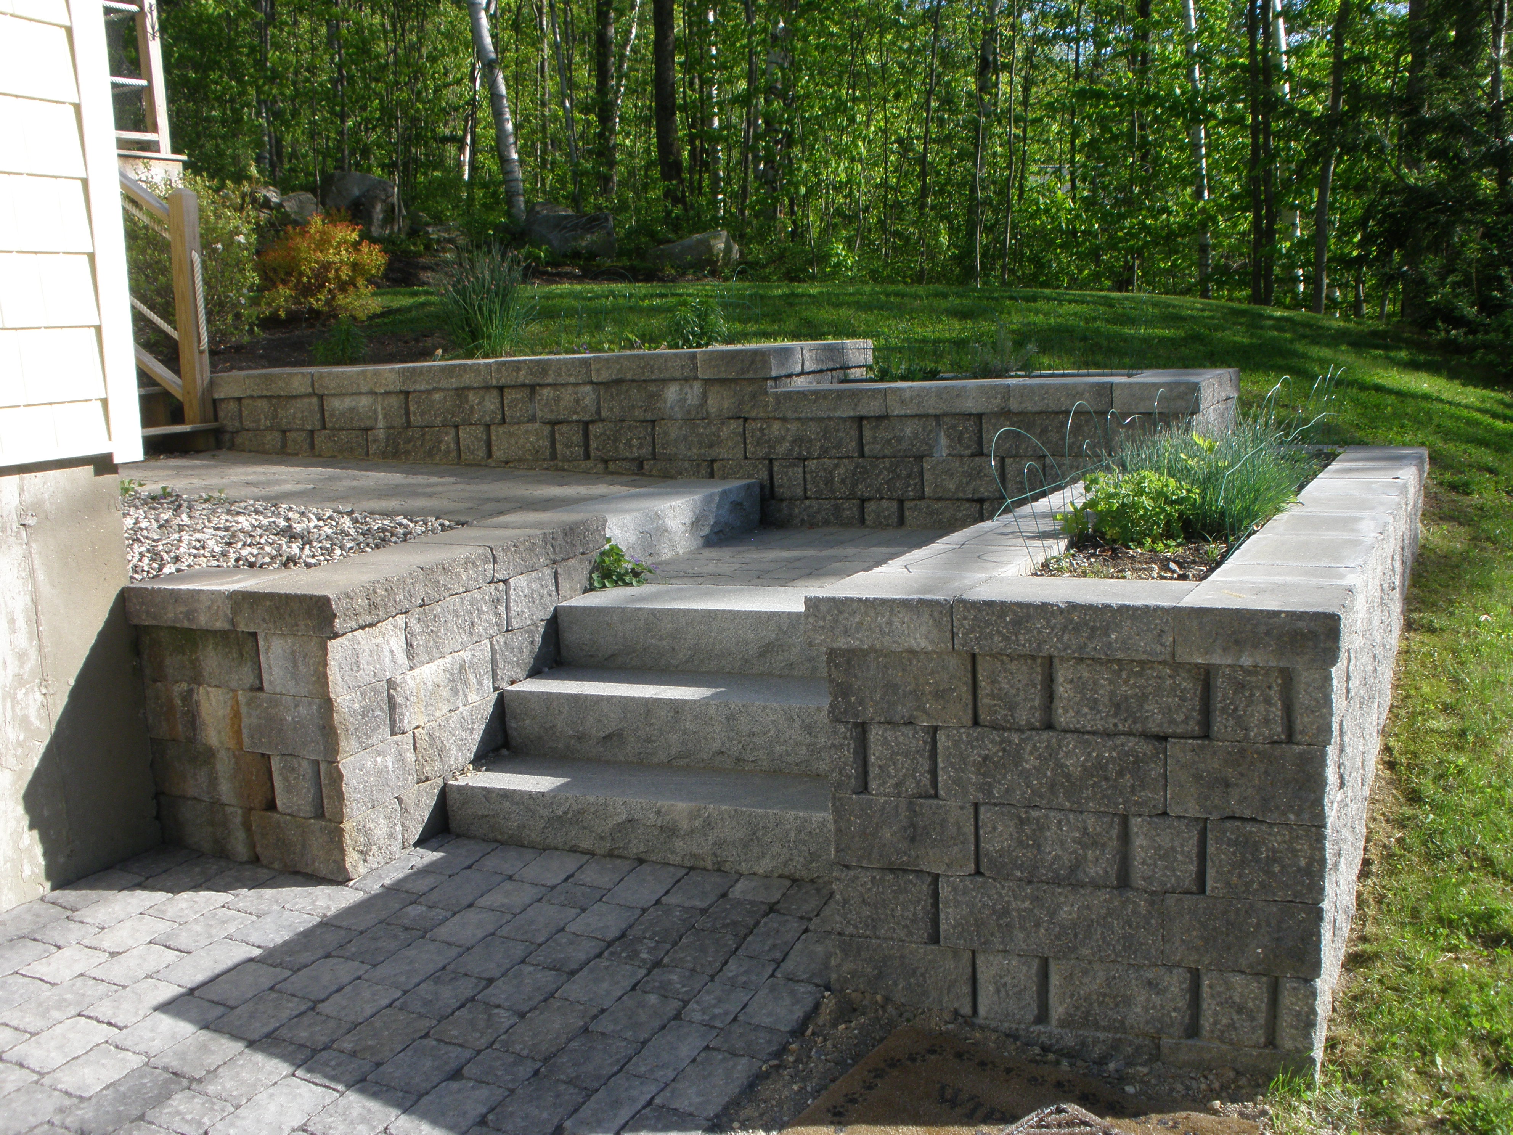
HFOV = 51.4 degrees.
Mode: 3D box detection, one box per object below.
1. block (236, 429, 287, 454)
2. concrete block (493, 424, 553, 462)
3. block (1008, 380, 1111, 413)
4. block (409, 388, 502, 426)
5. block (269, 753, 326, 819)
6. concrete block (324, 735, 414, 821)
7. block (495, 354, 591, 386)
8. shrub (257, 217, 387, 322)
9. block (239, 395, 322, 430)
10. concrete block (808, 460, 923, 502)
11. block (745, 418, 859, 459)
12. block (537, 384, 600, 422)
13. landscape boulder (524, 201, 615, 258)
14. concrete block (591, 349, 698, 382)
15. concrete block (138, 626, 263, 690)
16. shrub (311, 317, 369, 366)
[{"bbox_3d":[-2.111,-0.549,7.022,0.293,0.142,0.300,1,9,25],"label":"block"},{"bbox_3d":[-0.892,-0.529,6.525,0.305,0.152,0.292,1,10,24],"label":"concrete block"},{"bbox_3d":[1.115,-0.614,5.615,0.366,0.104,0.305,1,10,24],"label":"block"},{"bbox_3d":[-1.198,-0.689,6.712,0.485,0.152,0.280,2,9,28],"label":"block"},{"bbox_3d":[-1.066,0.522,3.992,0.160,0.150,0.250,3,9,32],"label":"block"},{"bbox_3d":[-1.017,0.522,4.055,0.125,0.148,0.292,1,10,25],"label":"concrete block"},{"bbox_3d":[-0.795,-0.801,6.426,0.455,0.102,0.300,1,10,25],"label":"block"},{"bbox_3d":[-2.434,-1.679,8.817,0.719,0.595,0.720,-5,10,-14],"label":"shrub"},{"bbox_3d":[-2.030,-0.705,7.054,0.456,0.148,0.290,1,10,25],"label":"block"},{"bbox_3d":[0.452,-0.343,5.841,0.461,0.153,0.300,1,9,25],"label":"concrete block"},{"bbox_3d":[0.233,-0.500,5.969,0.466,0.152,0.280,2,9,28],"label":"block"},{"bbox_3d":[-0.696,-0.679,6.417,0.305,0.152,0.292,1,10,24],"label":"block"},{"bbox_3d":[-1.680,-3.035,14.200,0.790,0.500,0.600,-2,8,0],"label":"landscape boulder"},{"bbox_3d":[-0.371,-0.792,6.224,0.465,0.102,0.300,1,10,25],"label":"concrete block"},{"bbox_3d":[-1.373,0.213,4.173,0.424,0.148,0.290,1,10,25],"label":"concrete block"},{"bbox_3d":[-1.965,-1.062,7.421,0.275,0.250,0.260,-5,10,-14],"label":"shrub"}]

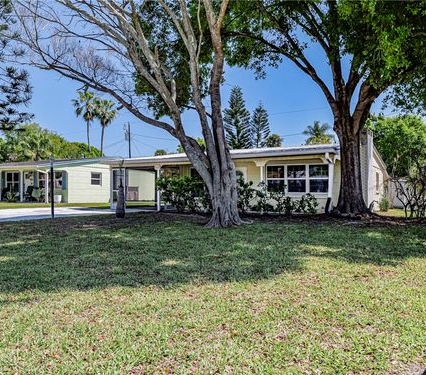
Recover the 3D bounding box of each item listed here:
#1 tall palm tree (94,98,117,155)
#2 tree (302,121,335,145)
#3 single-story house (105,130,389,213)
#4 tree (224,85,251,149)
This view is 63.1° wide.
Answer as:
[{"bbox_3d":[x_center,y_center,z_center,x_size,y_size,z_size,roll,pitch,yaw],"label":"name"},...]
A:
[{"bbox_3d":[-13.950,-5.240,45.000,3.300,12.880,3.300,0,0,0],"label":"tall palm tree"},{"bbox_3d":[13.390,-3.710,44.000,4.600,9.830,4.600,0,0,0],"label":"tree"},{"bbox_3d":[2.530,-0.850,21.760,13.800,4.000,11.000,0,0,31],"label":"single-story house"},{"bbox_3d":[2.960,-5.550,41.000,4.400,13.500,4.400,0,0,0],"label":"tree"}]

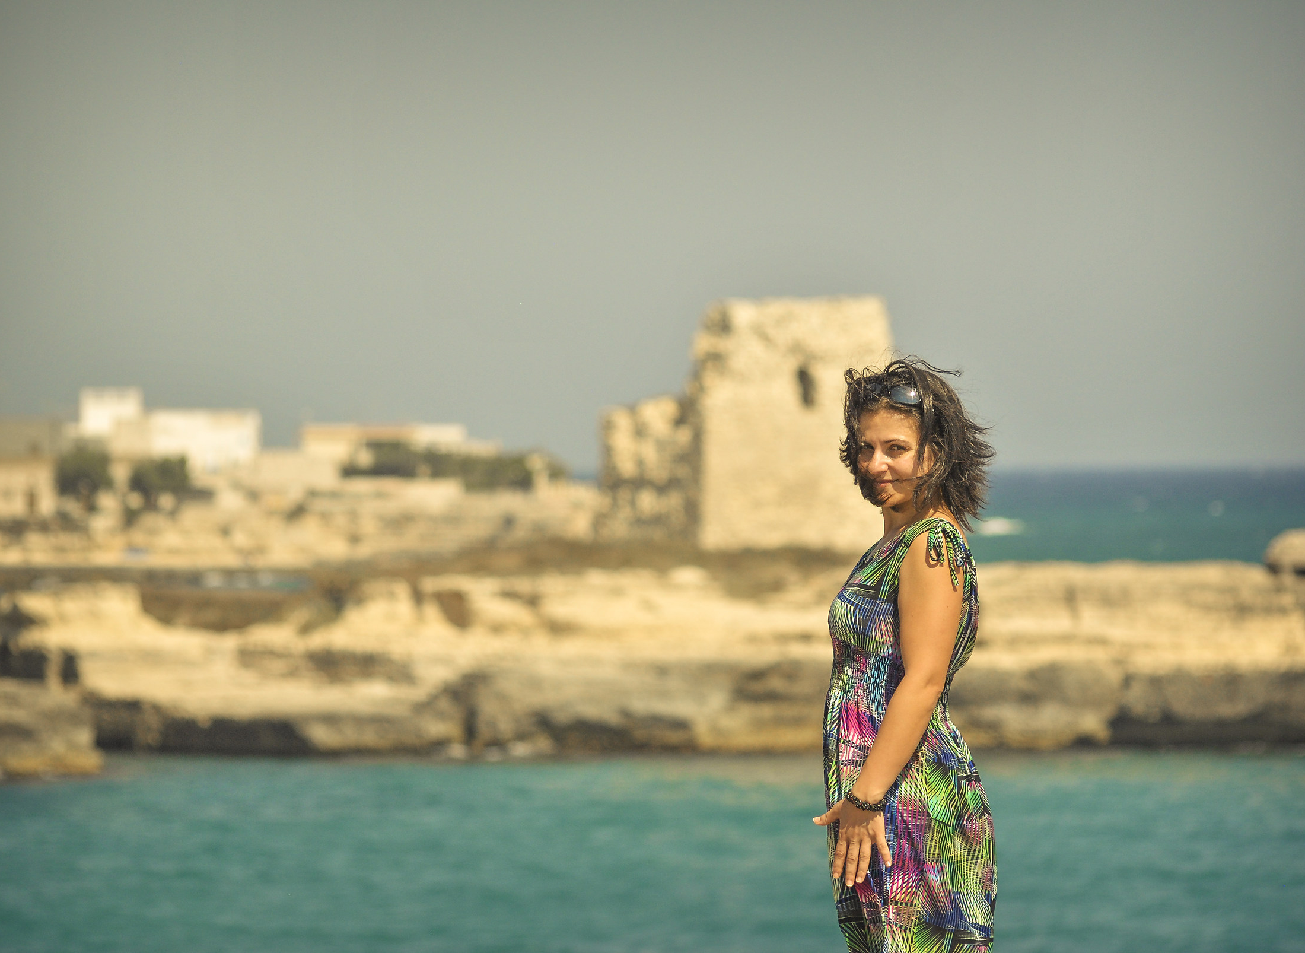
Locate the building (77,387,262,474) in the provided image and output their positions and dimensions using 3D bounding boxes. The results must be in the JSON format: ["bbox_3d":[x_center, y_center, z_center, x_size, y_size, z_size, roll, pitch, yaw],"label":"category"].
[{"bbox_3d":[-33.840,-3.075,560.000,12.557,6.250,10.000,0,0,-6],"label":"building"}]

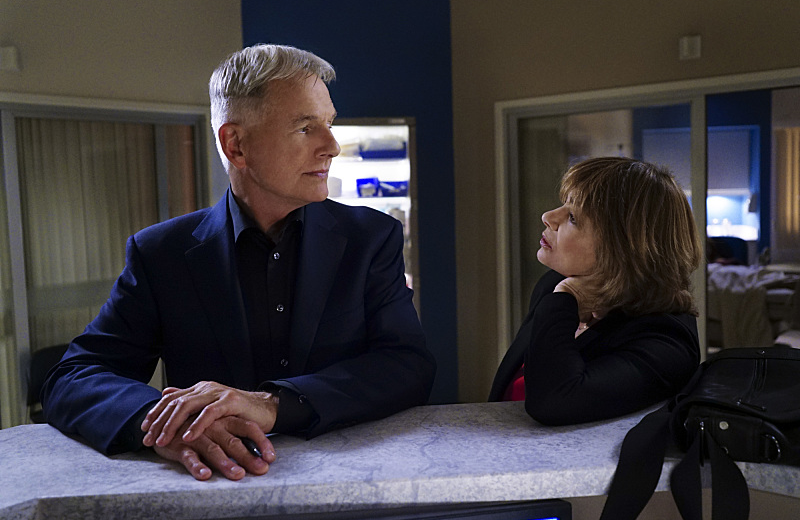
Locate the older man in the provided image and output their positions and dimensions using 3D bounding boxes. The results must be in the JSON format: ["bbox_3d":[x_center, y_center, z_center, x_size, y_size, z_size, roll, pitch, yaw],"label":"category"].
[{"bbox_3d":[-0.264,0.495,1.430,0.670,1.720,0.640,-2,3,-12],"label":"older man"}]

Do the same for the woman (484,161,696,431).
[{"bbox_3d":[0.398,0.573,1.566,0.480,1.520,0.580,2,4,41],"label":"woman"}]

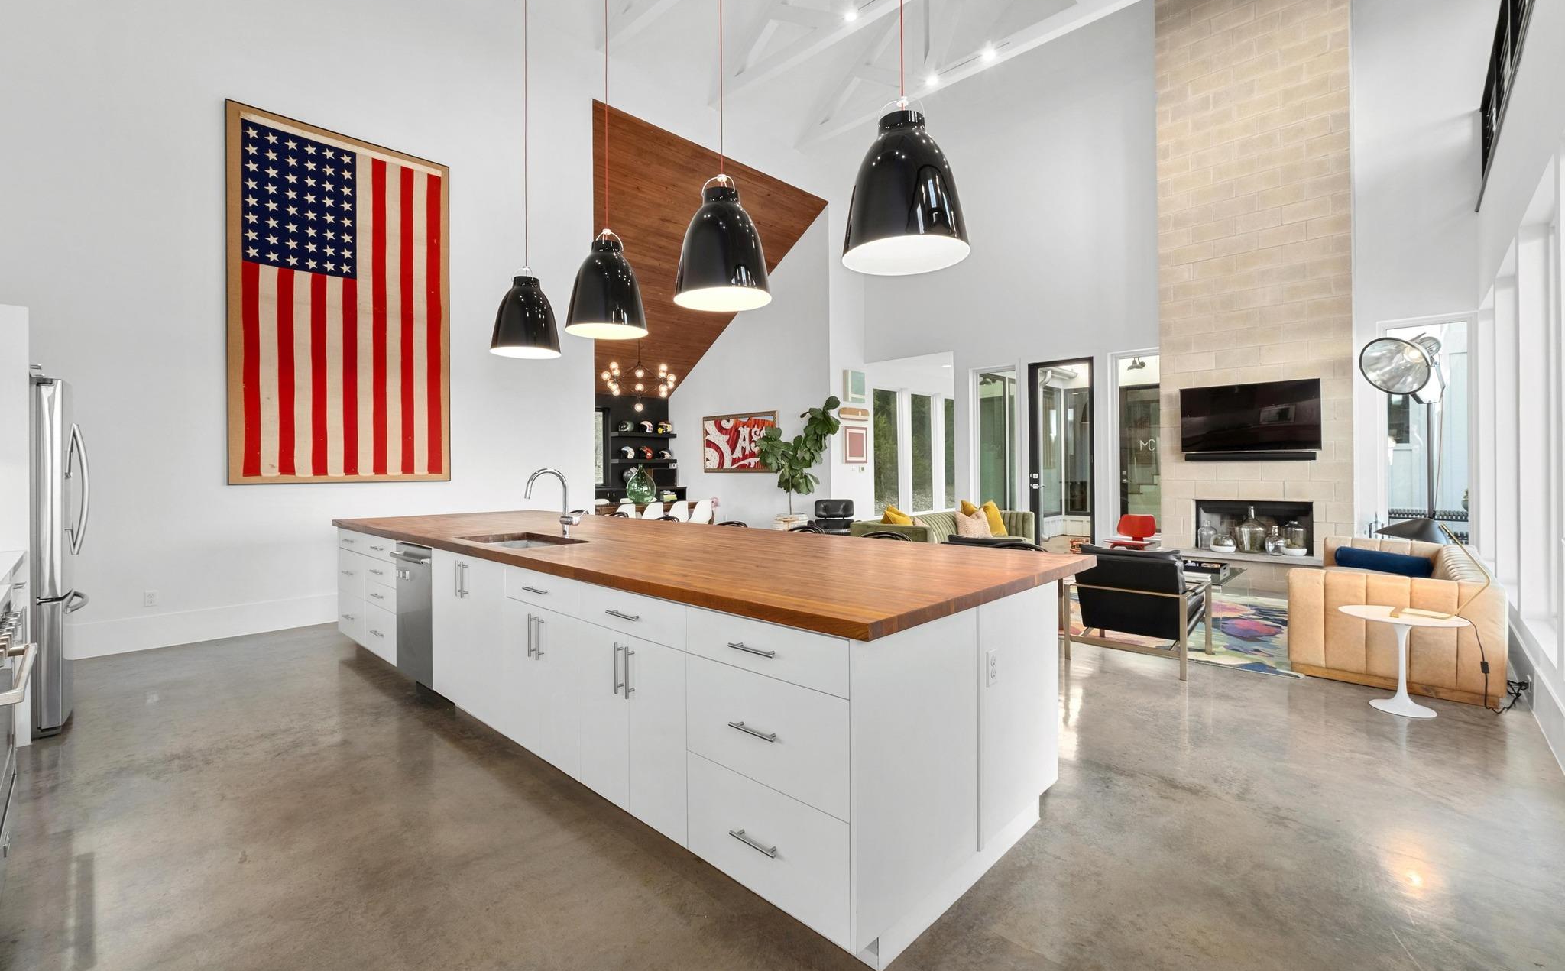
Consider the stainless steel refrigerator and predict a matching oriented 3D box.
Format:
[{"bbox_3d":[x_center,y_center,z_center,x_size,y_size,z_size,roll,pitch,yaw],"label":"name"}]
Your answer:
[{"bbox_3d":[-4.172,0.359,3.337,0.910,1.770,0.860,1,1,44],"label":"stainless steel refrigerator"}]

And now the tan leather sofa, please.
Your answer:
[{"bbox_3d":[4.370,0.833,4.685,0.930,0.660,2.520,1,1,44],"label":"tan leather sofa"}]

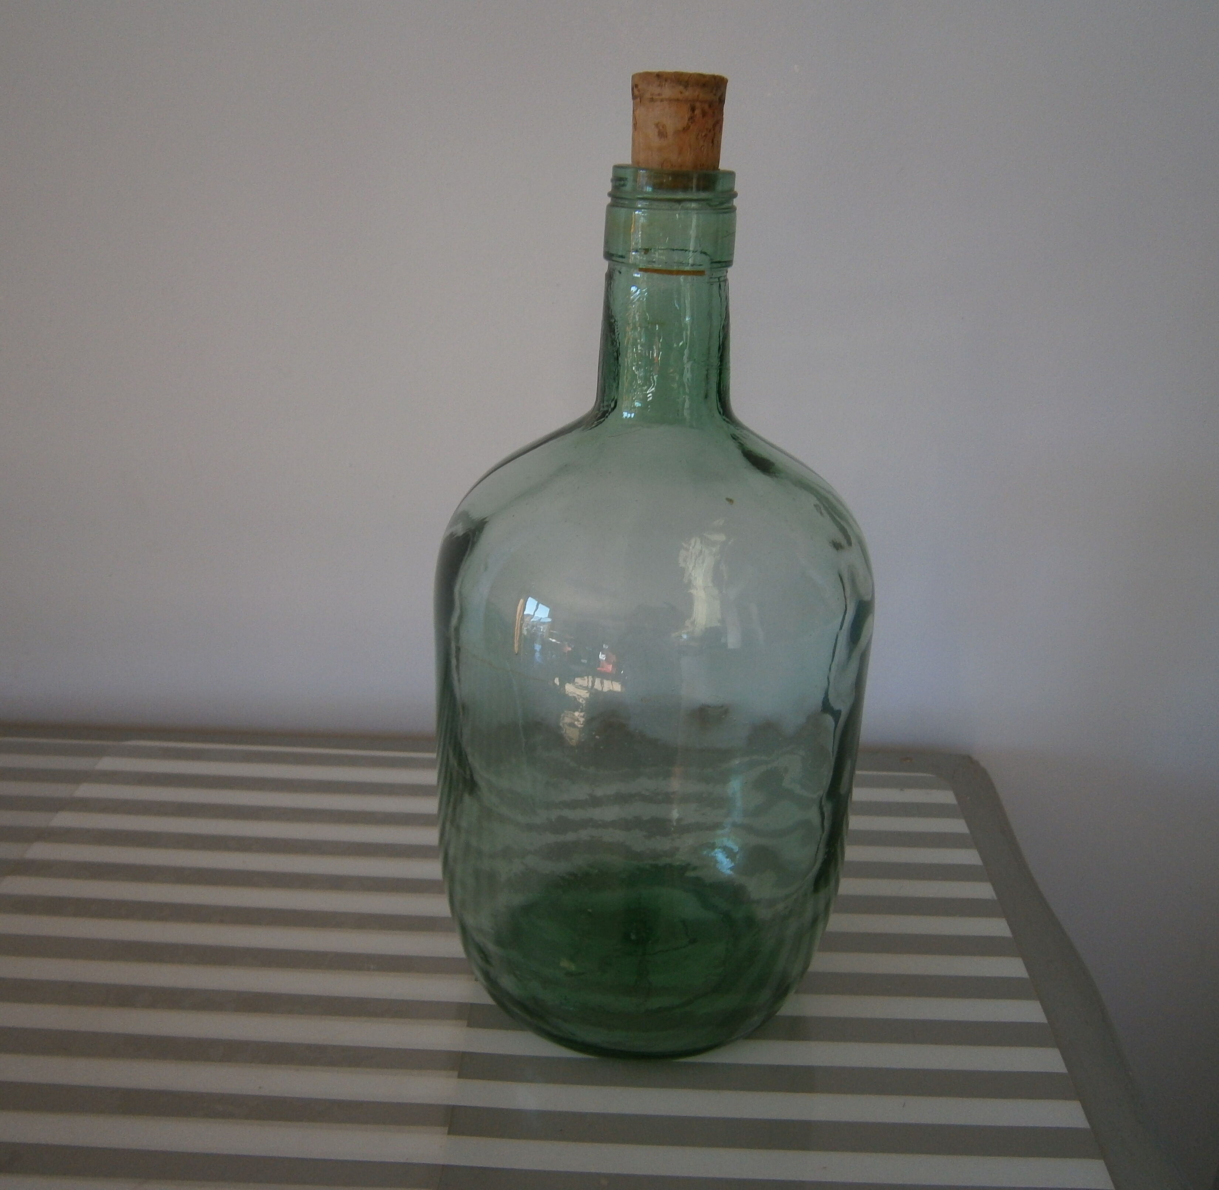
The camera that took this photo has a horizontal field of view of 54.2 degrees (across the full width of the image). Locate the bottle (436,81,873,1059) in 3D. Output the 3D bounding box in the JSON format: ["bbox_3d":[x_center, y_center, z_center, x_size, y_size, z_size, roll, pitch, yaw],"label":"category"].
[{"bbox_3d":[0.018,-0.001,0.489,0.179,0.389,0.179,2,24,2],"label":"bottle"}]

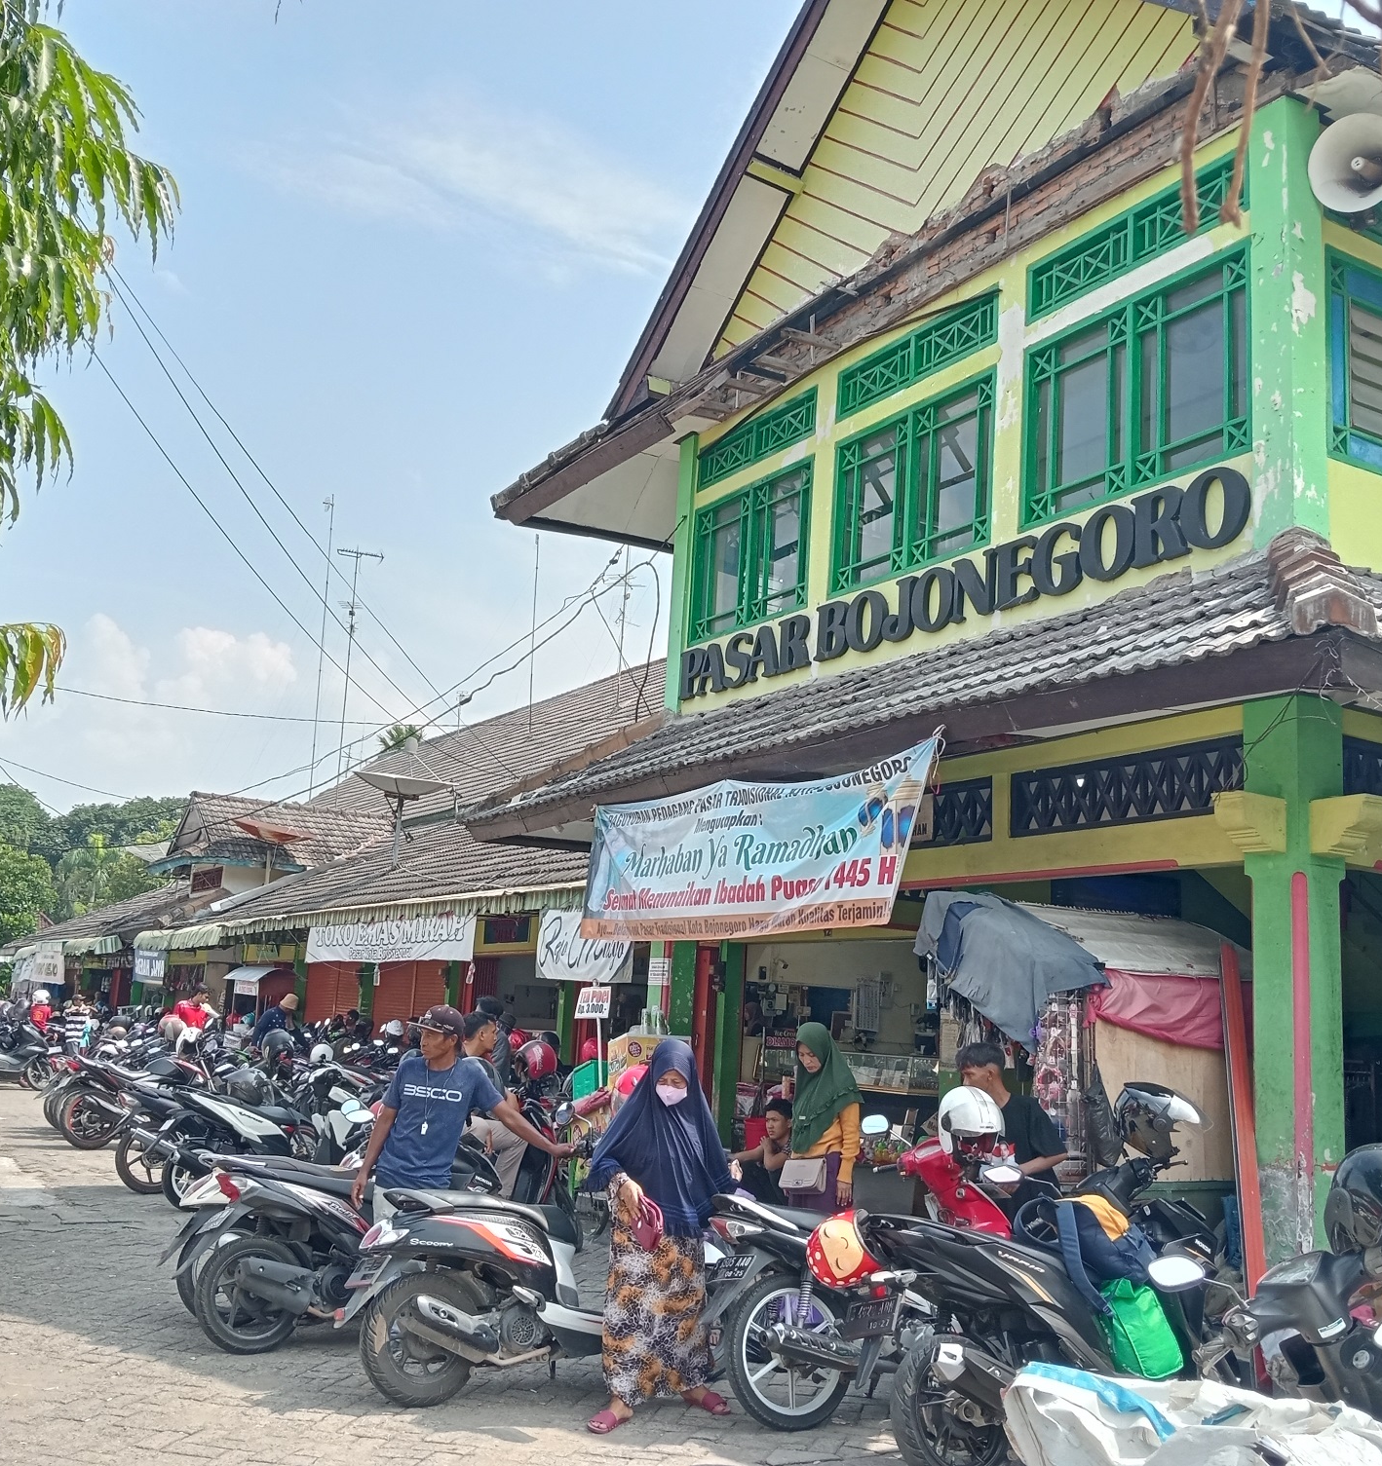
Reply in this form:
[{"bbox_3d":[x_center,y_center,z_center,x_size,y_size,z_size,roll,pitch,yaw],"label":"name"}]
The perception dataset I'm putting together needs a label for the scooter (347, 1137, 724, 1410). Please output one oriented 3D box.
[{"bbox_3d":[-0.548,2.200,6.558,1.860,1.060,0.680,11,-13,-33],"label":"scooter"}]

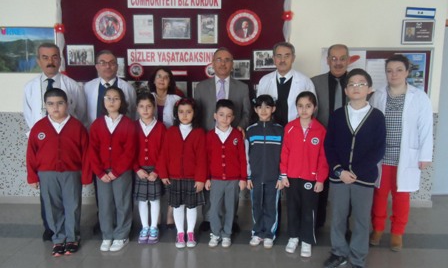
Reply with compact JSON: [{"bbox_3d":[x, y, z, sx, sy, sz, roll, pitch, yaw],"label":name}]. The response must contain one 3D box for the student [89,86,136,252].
[{"bbox_3d":[-0.937,0.292,2.637,0.369,1.360,0.260,-2,8,-17],"label":"student"}]

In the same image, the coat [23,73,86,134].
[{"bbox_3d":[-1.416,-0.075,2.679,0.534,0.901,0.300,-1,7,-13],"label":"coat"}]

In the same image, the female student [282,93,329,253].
[{"bbox_3d":[0.637,0.331,2.520,0.378,1.337,0.250,1,7,8],"label":"female student"}]

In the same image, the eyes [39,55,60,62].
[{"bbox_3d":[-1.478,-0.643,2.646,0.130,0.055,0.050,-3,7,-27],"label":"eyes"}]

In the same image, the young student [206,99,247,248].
[{"bbox_3d":[0.025,0.339,2.711,0.347,1.265,0.240,2,8,9],"label":"young student"}]

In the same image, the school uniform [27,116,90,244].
[{"bbox_3d":[-1.374,0.406,2.607,0.464,1.108,0.290,-3,8,-24],"label":"school uniform"}]

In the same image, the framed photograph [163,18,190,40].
[{"bbox_3d":[-0.507,-1.126,3.335,0.306,0.218,0.020,0,7,1],"label":"framed photograph"}]

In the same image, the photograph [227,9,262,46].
[{"bbox_3d":[0.213,-1.125,3.302,0.372,0.372,0.015,1,8,2],"label":"photograph"}]

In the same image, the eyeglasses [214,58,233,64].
[{"bbox_3d":[-0.002,-0.616,2.673,0.147,0.043,0.140,1,6,2],"label":"eyeglasses"}]

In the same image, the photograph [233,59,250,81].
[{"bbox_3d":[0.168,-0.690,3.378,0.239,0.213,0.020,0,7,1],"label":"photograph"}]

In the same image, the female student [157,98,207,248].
[{"bbox_3d":[-0.365,0.332,2.703,0.421,1.274,0.250,-1,8,-8],"label":"female student"}]

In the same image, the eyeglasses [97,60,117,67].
[{"bbox_3d":[-1.008,-0.607,2.704,0.147,0.043,0.140,0,6,-8],"label":"eyeglasses"}]

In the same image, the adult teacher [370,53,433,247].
[{"bbox_3d":[1.500,0.164,2.687,0.518,1.645,0.360,5,9,29],"label":"adult teacher"}]

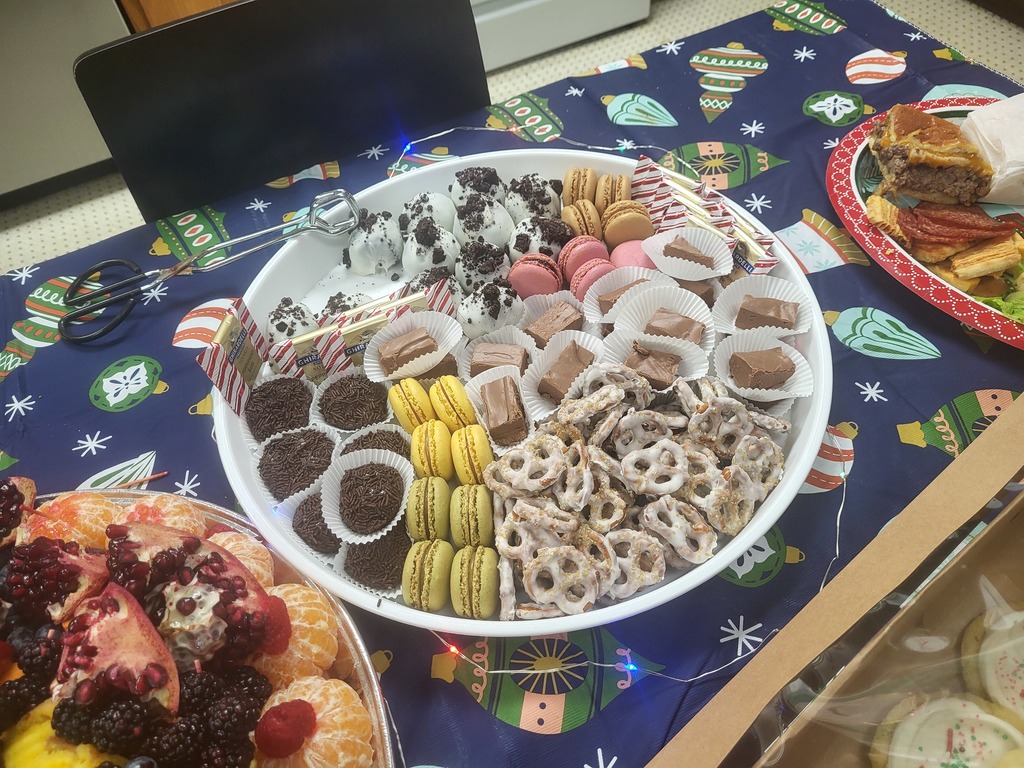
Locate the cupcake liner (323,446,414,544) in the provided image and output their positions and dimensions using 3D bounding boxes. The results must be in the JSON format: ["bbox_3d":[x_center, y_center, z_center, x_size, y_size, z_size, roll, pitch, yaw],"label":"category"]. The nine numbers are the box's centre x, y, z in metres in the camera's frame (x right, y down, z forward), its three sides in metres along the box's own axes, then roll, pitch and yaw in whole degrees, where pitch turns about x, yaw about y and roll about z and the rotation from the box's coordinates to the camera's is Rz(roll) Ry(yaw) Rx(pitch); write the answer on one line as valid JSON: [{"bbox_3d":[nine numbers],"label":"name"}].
[{"bbox_3d":[-0.091,0.072,0.486,0.059,0.030,0.059,-3,71,-6],"label":"cupcake liner"}]

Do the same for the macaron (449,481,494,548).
[{"bbox_3d":[-0.022,0.077,0.438,0.025,0.040,0.040,-5,52,2],"label":"macaron"}]

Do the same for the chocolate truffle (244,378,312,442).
[{"bbox_3d":[-0.159,0.018,0.524,0.044,0.040,0.044,-8,52,0],"label":"chocolate truffle"}]

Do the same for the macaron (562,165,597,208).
[{"bbox_3d":[0.056,-0.161,0.639,0.027,0.041,0.041,-4,90,6],"label":"macaron"}]

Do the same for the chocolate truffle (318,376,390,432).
[{"bbox_3d":[-0.103,0.013,0.499,0.046,0.032,0.046,-3,52,4],"label":"chocolate truffle"}]

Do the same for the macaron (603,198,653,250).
[{"bbox_3d":[0.091,-0.122,0.600,0.041,0.041,0.026,-18,45,-8],"label":"macaron"}]

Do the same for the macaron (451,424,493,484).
[{"bbox_3d":[-0.024,0.044,0.463,0.025,0.040,0.040,-12,52,-4],"label":"macaron"}]

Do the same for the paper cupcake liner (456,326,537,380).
[{"bbox_3d":[-0.008,-0.018,0.519,0.058,0.025,0.056,-8,52,-1],"label":"paper cupcake liner"}]

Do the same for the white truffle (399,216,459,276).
[{"bbox_3d":[-0.065,-0.109,0.611,0.044,0.042,0.044,-8,52,0],"label":"white truffle"}]

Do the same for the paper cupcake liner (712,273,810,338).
[{"bbox_3d":[0.168,-0.052,0.518,0.070,0.026,0.057,14,55,16],"label":"paper cupcake liner"}]

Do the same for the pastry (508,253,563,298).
[{"bbox_3d":[0.016,-0.079,0.578,0.041,0.041,0.026,20,41,19],"label":"pastry"}]

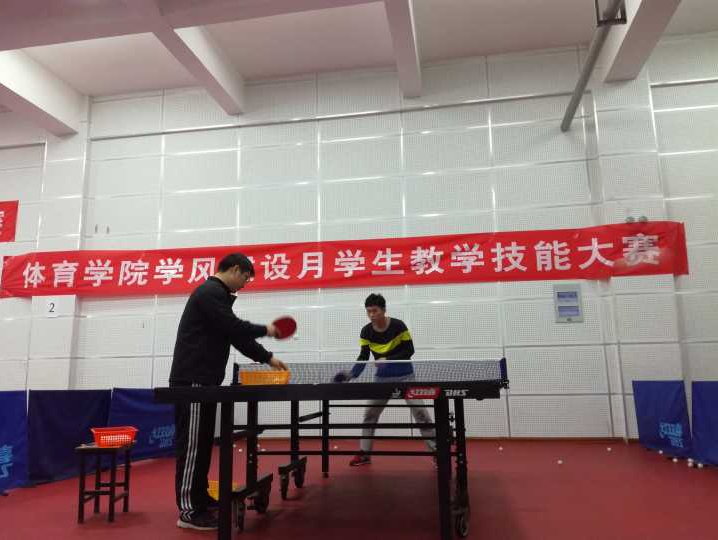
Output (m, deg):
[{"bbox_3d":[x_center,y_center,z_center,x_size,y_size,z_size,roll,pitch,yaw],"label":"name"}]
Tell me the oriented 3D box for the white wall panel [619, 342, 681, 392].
[{"bbox_3d":[3.487,1.177,6.666,0.683,0.600,0.040,-3,-11,10],"label":"white wall panel"}]

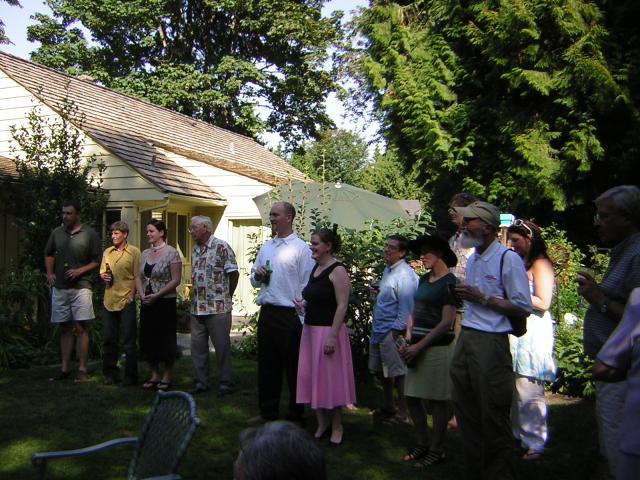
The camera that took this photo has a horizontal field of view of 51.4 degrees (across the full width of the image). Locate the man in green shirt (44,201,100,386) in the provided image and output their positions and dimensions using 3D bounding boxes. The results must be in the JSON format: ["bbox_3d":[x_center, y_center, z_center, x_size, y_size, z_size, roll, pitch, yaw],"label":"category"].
[{"bbox_3d":[-2.560,0.500,6.820,0.580,1.820,0.380,2,0,-6],"label":"man in green shirt"}]

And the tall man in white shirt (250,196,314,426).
[{"bbox_3d":[-0.335,0.610,5.750,0.580,1.870,0.400,2,0,38],"label":"tall man in white shirt"}]

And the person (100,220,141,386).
[{"bbox_3d":[-2.032,0.640,6.754,0.470,1.670,0.340,1,2,9],"label":"person"}]

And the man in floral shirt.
[{"bbox_3d":[-1.063,0.619,6.553,0.540,1.740,0.360,2,2,41],"label":"man in floral shirt"}]

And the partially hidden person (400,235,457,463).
[{"bbox_3d":[0.774,0.735,4.724,0.380,1.650,0.460,-1,2,-38],"label":"partially hidden person"}]

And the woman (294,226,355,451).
[{"bbox_3d":[0.050,0.713,5.104,0.470,1.660,0.380,2,2,43],"label":"woman"}]

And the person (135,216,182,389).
[{"bbox_3d":[-1.610,0.630,6.650,0.470,1.690,0.360,2,0,23],"label":"person"}]

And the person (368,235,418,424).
[{"bbox_3d":[0.680,0.800,6.150,0.400,1.700,0.500,1,0,-34],"label":"person"}]

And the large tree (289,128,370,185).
[{"bbox_3d":[0.431,-1.728,25.919,4.000,5.250,4.000,0,2,0],"label":"large tree"}]

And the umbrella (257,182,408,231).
[{"bbox_3d":[0.250,0.340,10.600,2.750,2.450,2.700,2,0,0],"label":"umbrella"}]

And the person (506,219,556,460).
[{"bbox_3d":[1.512,0.715,4.754,0.380,1.700,0.460,-1,2,-37],"label":"person"}]

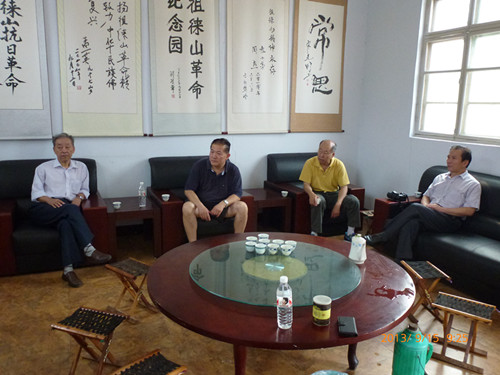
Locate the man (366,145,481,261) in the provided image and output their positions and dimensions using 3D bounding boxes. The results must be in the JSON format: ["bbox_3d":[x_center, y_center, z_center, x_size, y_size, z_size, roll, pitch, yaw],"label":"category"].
[{"bbox_3d":[1.638,0.186,3.643,1.030,1.114,0.600,-6,13,-32],"label":"man"}]

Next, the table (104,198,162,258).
[{"bbox_3d":[-1.197,0.394,3.944,0.475,0.464,0.656,-4,12,-23],"label":"table"}]

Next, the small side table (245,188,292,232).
[{"bbox_3d":[0.121,0.311,4.513,0.475,0.464,0.656,-4,12,-23],"label":"small side table"}]

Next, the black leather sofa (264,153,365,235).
[{"bbox_3d":[0.759,0.056,4.823,0.924,0.871,0.853,-4,12,-23],"label":"black leather sofa"}]

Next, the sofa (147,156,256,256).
[{"bbox_3d":[-0.566,0.139,4.250,0.942,0.871,0.853,-4,12,-23],"label":"sofa"}]

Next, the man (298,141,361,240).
[{"bbox_3d":[0.881,0.014,4.480,0.600,1.093,0.740,0,11,-8],"label":"man"}]

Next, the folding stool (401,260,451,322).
[{"bbox_3d":[1.239,0.738,2.796,0.225,0.341,0.310,1,11,-4],"label":"folding stool"}]

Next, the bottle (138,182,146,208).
[{"bbox_3d":[-1.040,0.075,3.770,0.065,0.235,0.065,-4,12,-23],"label":"bottle"}]

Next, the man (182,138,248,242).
[{"bbox_3d":[-0.366,0.075,3.937,0.600,1.128,0.740,-2,12,-14],"label":"man"}]

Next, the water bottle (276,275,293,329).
[{"bbox_3d":[0.151,0.487,1.664,0.065,0.235,0.065,1,11,0],"label":"water bottle"}]

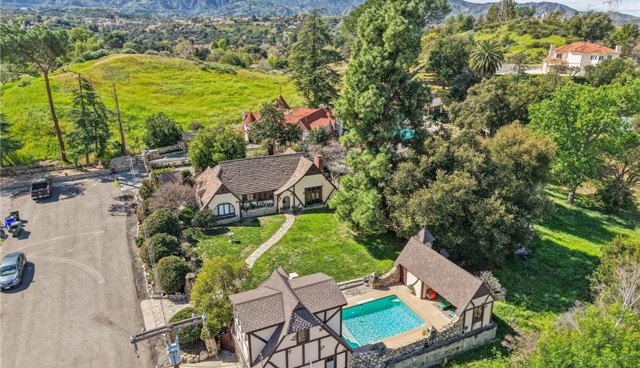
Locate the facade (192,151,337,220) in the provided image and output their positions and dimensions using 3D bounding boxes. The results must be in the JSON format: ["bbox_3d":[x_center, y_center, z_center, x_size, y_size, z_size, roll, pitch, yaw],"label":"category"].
[{"bbox_3d":[-7.011,-0.579,55.347,16.300,6.200,9.800,-8,21,-20],"label":"facade"}]

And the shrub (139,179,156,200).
[{"bbox_3d":[-21.291,0.741,54.764,2.100,2.300,2.000,-1,20,0],"label":"shrub"}]

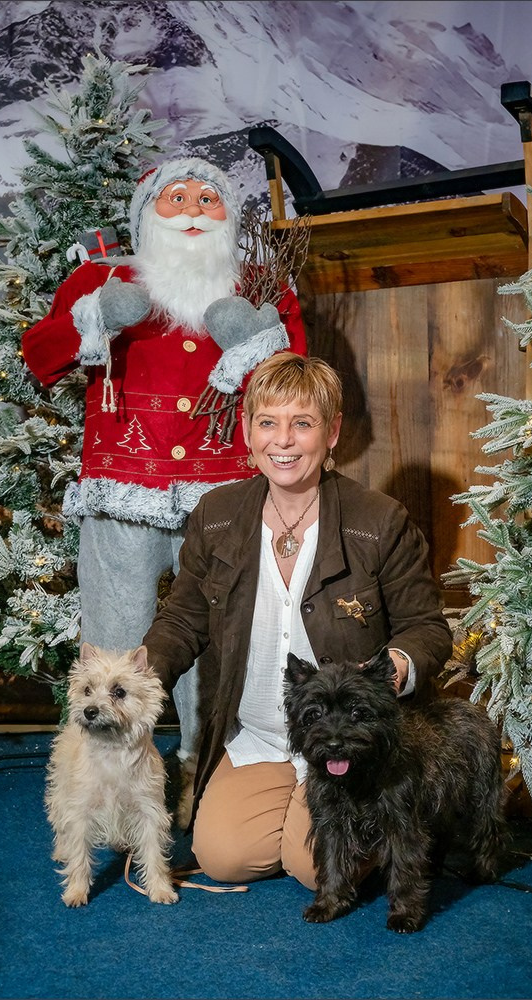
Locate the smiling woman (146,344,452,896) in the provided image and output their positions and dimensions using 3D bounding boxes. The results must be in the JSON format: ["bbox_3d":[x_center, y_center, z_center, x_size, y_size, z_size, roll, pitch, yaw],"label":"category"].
[{"bbox_3d":[0.055,0.163,2.310,0.540,0.870,0.560,0,3,5],"label":"smiling woman"}]

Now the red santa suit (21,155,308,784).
[{"bbox_3d":[-0.193,-0.042,2.540,0.540,1.215,0.360,0,3,-5],"label":"red santa suit"}]

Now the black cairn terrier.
[{"bbox_3d":[0.212,0.409,2.050,0.220,0.405,0.450,2,3,30],"label":"black cairn terrier"}]

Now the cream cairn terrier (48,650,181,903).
[{"bbox_3d":[-0.258,0.407,2.180,0.200,0.395,0.440,-1,3,-10],"label":"cream cairn terrier"}]

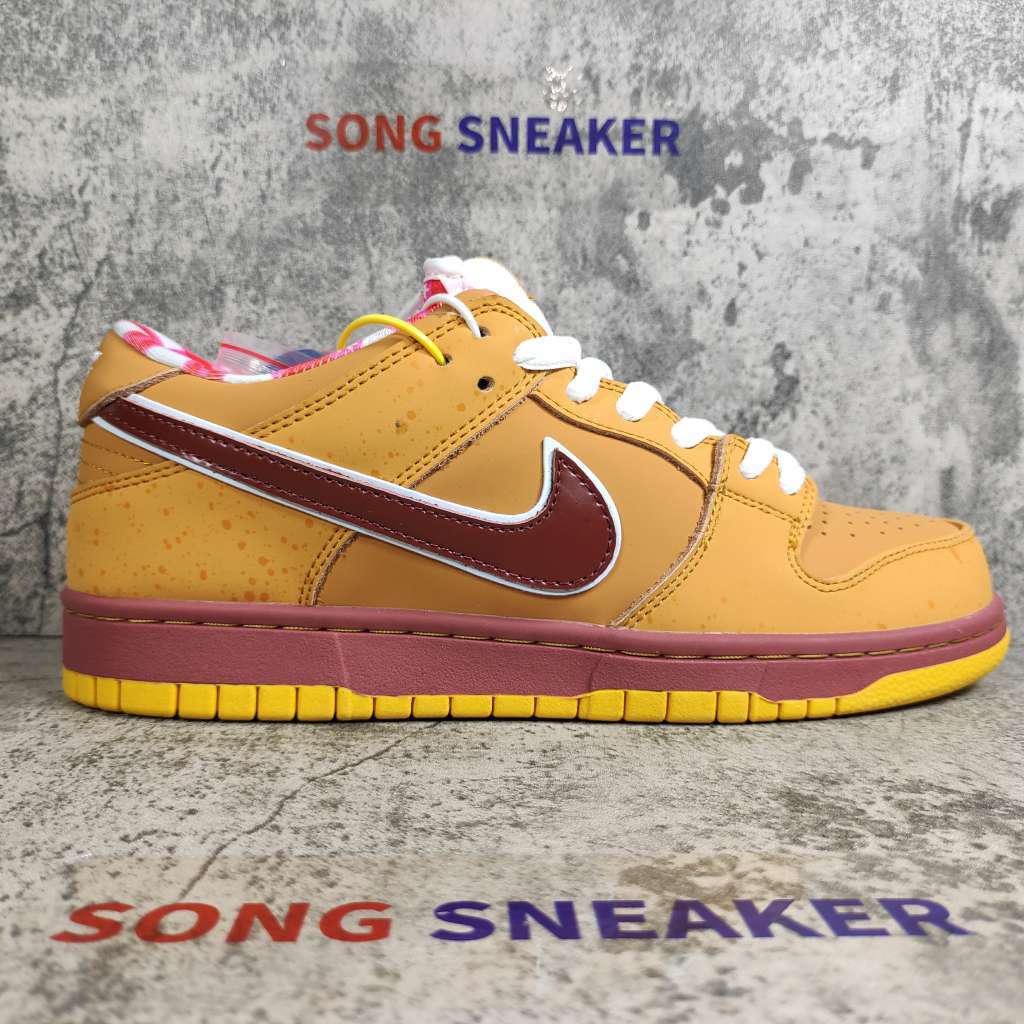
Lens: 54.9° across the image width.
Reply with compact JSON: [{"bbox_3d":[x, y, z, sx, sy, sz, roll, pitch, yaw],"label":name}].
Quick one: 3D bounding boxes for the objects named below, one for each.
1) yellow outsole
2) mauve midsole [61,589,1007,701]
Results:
[{"bbox_3d":[0.010,0.044,0.320,0.293,0.018,0.107,0,4,-2],"label":"yellow outsole"},{"bbox_3d":[0.010,0.034,0.319,0.291,0.027,0.105,0,4,-2],"label":"mauve midsole"}]

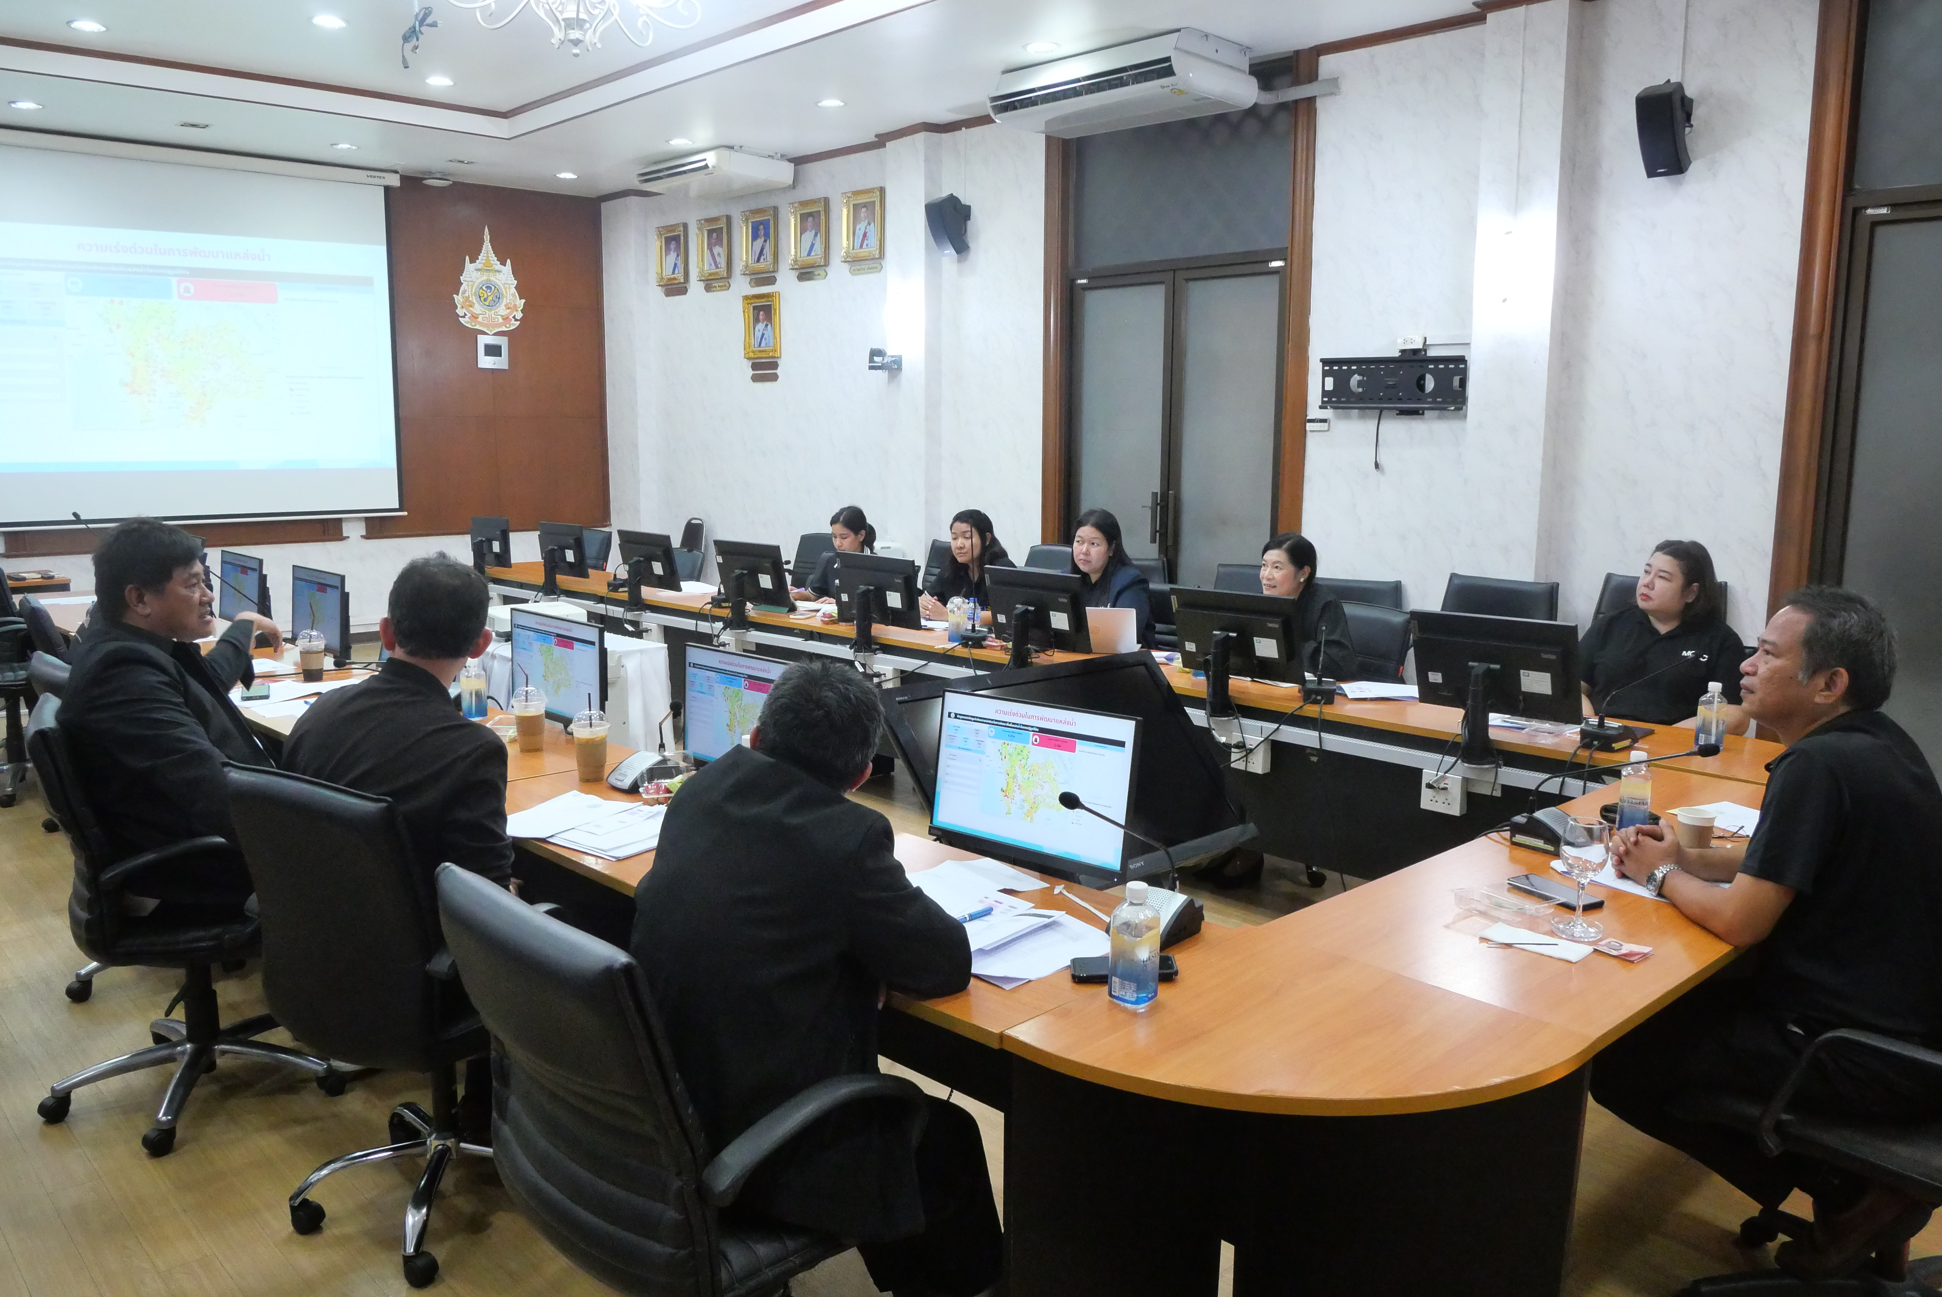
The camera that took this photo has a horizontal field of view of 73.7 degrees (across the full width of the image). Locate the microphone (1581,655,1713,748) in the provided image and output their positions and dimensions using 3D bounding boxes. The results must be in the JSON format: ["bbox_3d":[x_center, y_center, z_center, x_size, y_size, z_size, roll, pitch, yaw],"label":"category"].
[{"bbox_3d":[1.848,0.147,3.599,0.412,0.221,0.171,-7,12,-31],"label":"microphone"}]

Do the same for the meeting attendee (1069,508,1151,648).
[{"bbox_3d":[0.526,0.054,5.563,0.750,1.280,0.500,-8,13,-41],"label":"meeting attendee"}]

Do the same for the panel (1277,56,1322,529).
[{"bbox_3d":[1.620,-1.173,6.420,0.160,3.450,0.100,9,13,44],"label":"panel"}]

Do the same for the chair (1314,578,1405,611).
[{"bbox_3d":[1.514,0.195,5.701,0.620,0.970,0.650,9,13,44],"label":"chair"}]

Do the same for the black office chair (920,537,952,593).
[{"bbox_3d":[-0.252,-0.133,7.499,0.600,0.960,0.620,9,14,43],"label":"black office chair"}]

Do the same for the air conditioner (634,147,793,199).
[{"bbox_3d":[-1.714,-3.147,8.654,0.990,0.180,0.620,9,14,43],"label":"air conditioner"}]

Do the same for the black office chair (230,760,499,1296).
[{"bbox_3d":[-1.058,0.669,2.630,0.600,0.930,0.620,5,11,28],"label":"black office chair"}]

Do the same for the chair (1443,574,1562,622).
[{"bbox_3d":[2.076,0.195,5.478,0.600,0.960,0.620,9,14,43],"label":"chair"}]

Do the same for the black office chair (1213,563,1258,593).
[{"bbox_3d":[1.156,0.140,5.527,0.600,0.930,0.620,9,14,43],"label":"black office chair"}]

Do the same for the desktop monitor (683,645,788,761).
[{"bbox_3d":[-0.505,0.160,3.075,0.490,0.300,0.070,9,6,44],"label":"desktop monitor"}]

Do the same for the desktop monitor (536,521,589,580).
[{"bbox_3d":[-2.397,-0.598,7.598,0.490,0.310,0.070,9,22,44],"label":"desktop monitor"}]

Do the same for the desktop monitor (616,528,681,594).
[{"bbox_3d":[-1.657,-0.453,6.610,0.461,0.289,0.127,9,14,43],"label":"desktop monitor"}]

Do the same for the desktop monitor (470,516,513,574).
[{"bbox_3d":[-3.053,-0.677,8.225,0.490,0.310,0.070,9,22,44],"label":"desktop monitor"}]

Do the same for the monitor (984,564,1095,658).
[{"bbox_3d":[0.239,-0.138,4.537,0.452,0.276,0.065,9,27,43],"label":"monitor"}]

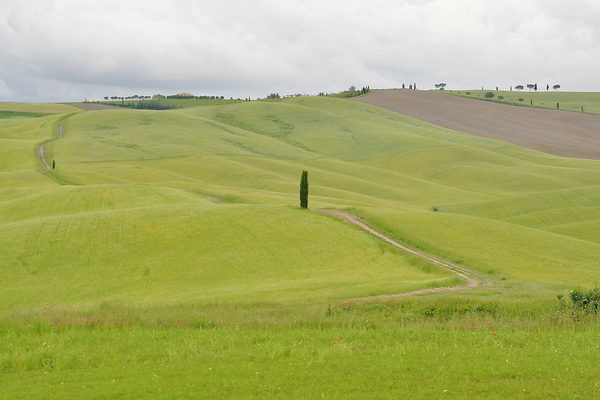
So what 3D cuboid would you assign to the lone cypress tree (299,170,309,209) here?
[{"bbox_3d":[1.027,-2.299,305.000,1.919,8.481,1.919,0,2,0],"label":"lone cypress tree"}]

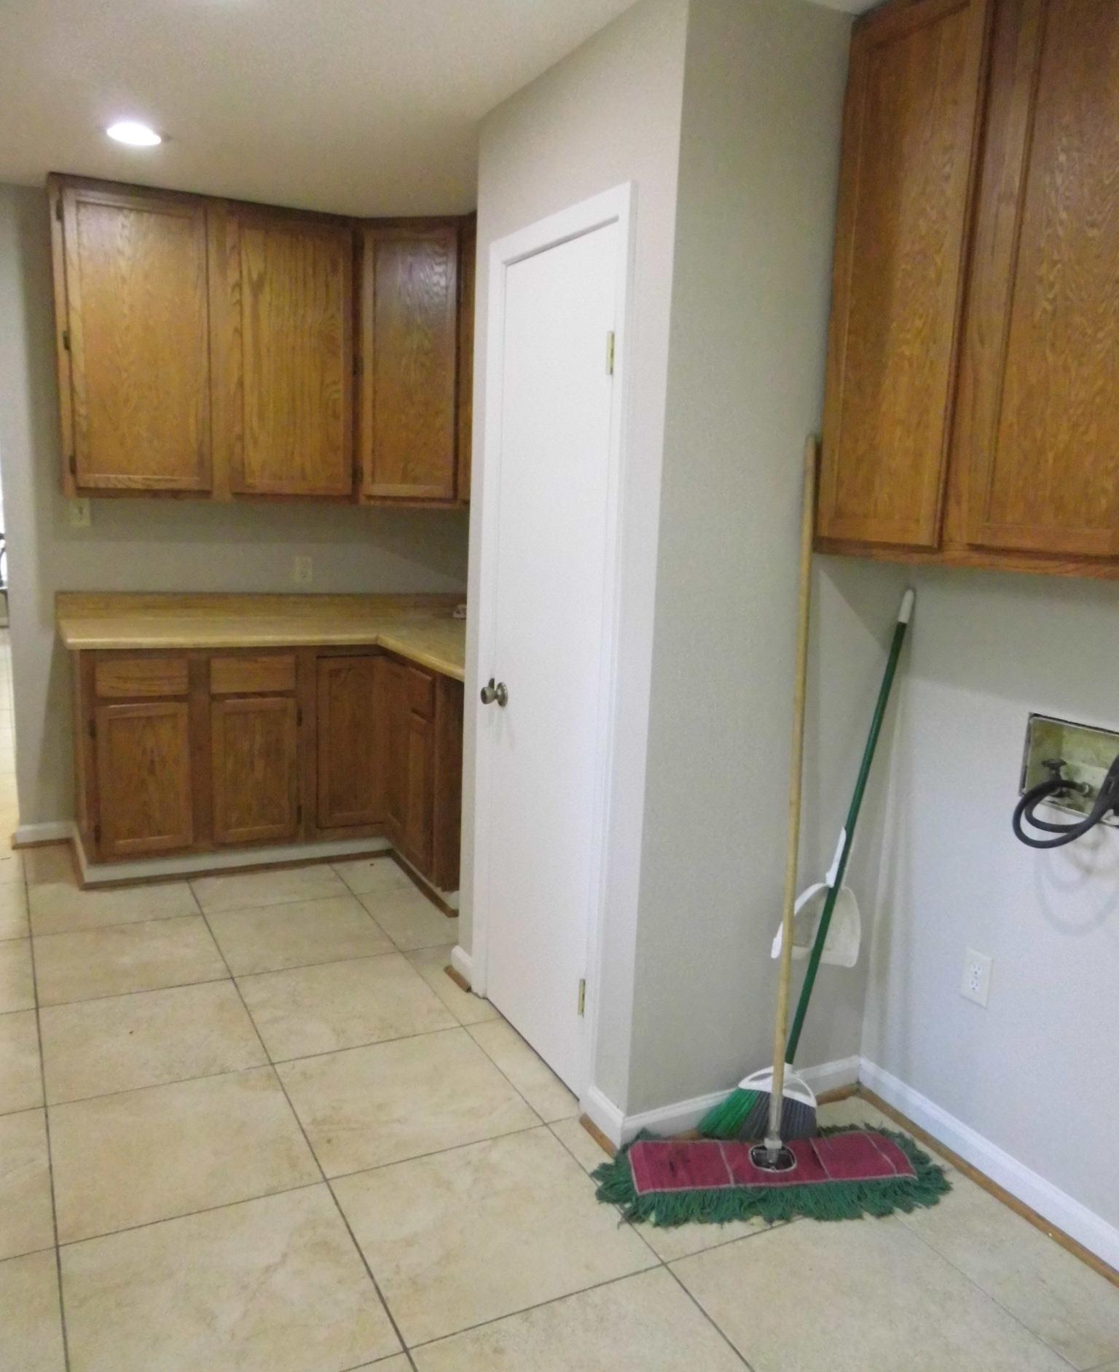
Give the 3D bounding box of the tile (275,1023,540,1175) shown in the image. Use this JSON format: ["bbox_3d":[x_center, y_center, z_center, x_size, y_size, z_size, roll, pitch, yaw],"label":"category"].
[{"bbox_3d":[-0.378,0.997,2.623,0.513,0.010,0.513,-3,11,-27],"label":"tile"}]

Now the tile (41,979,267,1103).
[{"bbox_3d":[-1.078,0.927,2.845,0.511,0.010,0.511,-3,11,-27],"label":"tile"}]

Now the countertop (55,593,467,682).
[{"bbox_3d":[-0.818,-0.180,3.831,1.690,0.135,1.700,-3,11,-27],"label":"countertop"}]

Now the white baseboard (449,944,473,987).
[{"bbox_3d":[-0.291,0.839,3.235,0.015,0.090,0.150,-3,11,-27],"label":"white baseboard"}]

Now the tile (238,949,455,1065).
[{"bbox_3d":[-0.617,0.905,3.081,0.511,0.010,0.511,-3,11,-27],"label":"tile"}]

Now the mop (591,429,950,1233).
[{"bbox_3d":[0.483,0.284,2.246,0.780,1.595,0.400,1,10,-9],"label":"mop"}]

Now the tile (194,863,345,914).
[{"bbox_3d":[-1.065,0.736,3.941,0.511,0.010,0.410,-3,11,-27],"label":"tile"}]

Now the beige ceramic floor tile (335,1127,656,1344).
[{"bbox_3d":[-0.146,1.085,2.179,0.513,0.010,0.513,-3,11,-27],"label":"beige ceramic floor tile"}]

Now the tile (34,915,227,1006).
[{"bbox_3d":[-1.314,0.839,3.298,0.511,0.010,0.511,-3,11,-27],"label":"tile"}]

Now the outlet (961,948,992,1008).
[{"bbox_3d":[0.908,0.638,2.351,0.008,0.114,0.072,-3,11,-27],"label":"outlet"}]

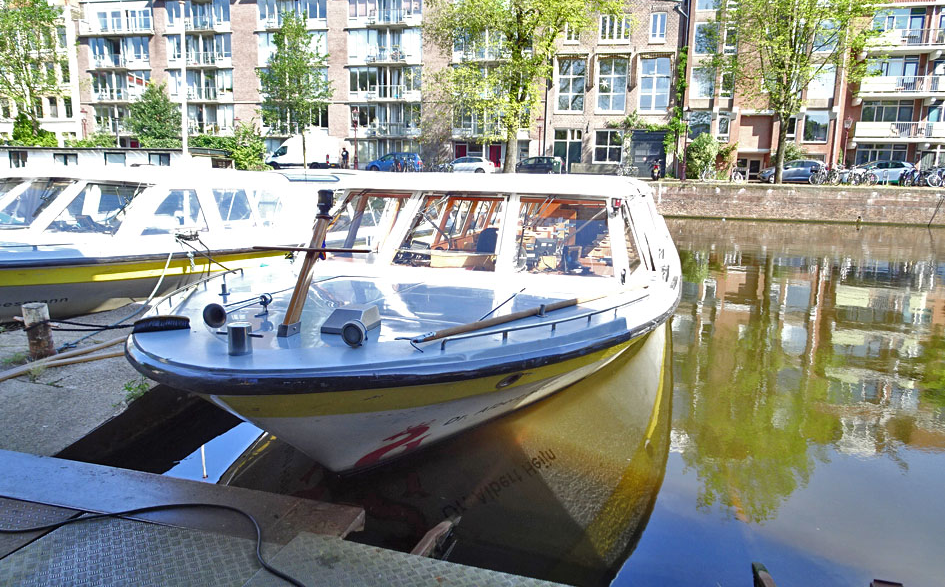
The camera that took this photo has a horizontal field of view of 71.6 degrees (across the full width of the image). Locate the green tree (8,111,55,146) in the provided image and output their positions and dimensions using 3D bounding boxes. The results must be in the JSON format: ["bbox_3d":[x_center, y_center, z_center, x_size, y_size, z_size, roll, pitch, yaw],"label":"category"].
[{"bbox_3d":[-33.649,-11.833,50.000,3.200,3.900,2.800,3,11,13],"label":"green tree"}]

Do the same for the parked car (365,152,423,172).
[{"bbox_3d":[-5.695,-9.457,47.846,4.050,1.540,1.750,3,11,13],"label":"parked car"}]

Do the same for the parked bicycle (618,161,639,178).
[{"bbox_3d":[11.200,-8.849,47.200,1.750,1.080,0.600,3,11,13],"label":"parked bicycle"}]

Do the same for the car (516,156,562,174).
[{"bbox_3d":[4.420,-8.637,45.255,4.100,1.480,1.740,3,11,13],"label":"car"}]

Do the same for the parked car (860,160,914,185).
[{"bbox_3d":[25.075,-7.368,40.373,4.050,1.500,1.750,3,11,13],"label":"parked car"}]

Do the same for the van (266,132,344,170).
[{"bbox_3d":[-13.004,-10.811,50.274,5.500,2.700,2.050,3,11,13],"label":"van"}]

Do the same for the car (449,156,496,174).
[{"bbox_3d":[-0.355,-8.907,46.484,4.200,1.450,1.760,3,11,13],"label":"car"}]

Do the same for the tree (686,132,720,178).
[{"bbox_3d":[15.864,-9.460,45.200,2.400,3.200,2.200,3,11,13],"label":"tree"}]

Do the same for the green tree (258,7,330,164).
[{"bbox_3d":[-11.616,-13.269,44.000,4.800,10.300,4.800,3,11,13],"label":"green tree"}]

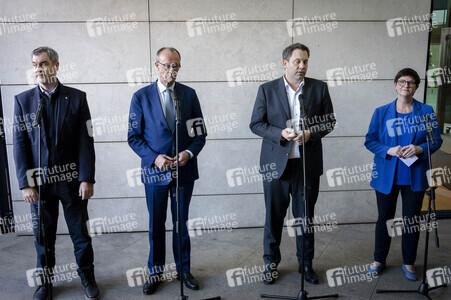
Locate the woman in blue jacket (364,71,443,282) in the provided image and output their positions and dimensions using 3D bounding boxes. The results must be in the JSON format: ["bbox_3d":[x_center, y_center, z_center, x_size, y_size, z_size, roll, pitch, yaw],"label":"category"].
[{"bbox_3d":[1.431,0.190,3.068,0.567,1.676,0.370,3,9,23],"label":"woman in blue jacket"}]

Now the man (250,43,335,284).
[{"bbox_3d":[0.535,0.107,3.024,0.671,1.878,0.400,0,9,3],"label":"man"}]

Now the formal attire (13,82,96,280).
[{"bbox_3d":[-1.262,0.260,2.842,0.565,1.517,0.330,-4,9,-18],"label":"formal attire"}]

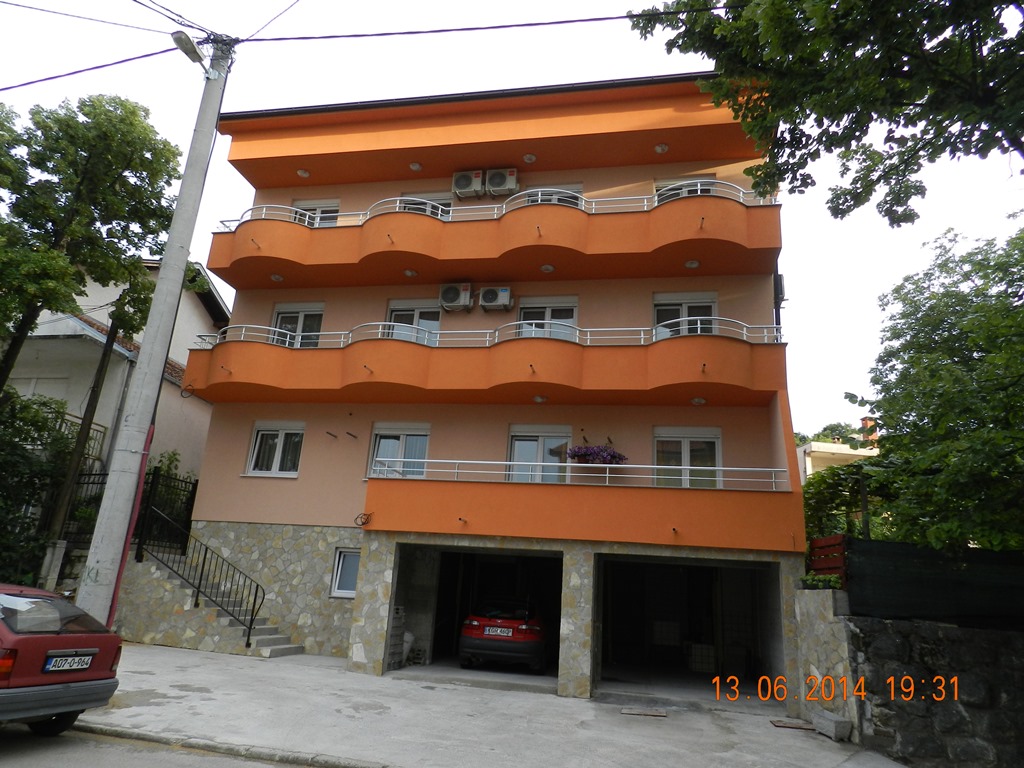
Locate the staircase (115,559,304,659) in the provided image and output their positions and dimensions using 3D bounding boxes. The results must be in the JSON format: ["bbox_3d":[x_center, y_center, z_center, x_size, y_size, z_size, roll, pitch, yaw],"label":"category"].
[{"bbox_3d":[-6.053,4.548,14.019,3.390,1.720,1.400,0,-18,12],"label":"staircase"}]

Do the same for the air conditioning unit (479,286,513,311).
[{"bbox_3d":[-0.331,-1.927,15.416,0.720,0.460,0.290,0,-18,12],"label":"air conditioning unit"}]

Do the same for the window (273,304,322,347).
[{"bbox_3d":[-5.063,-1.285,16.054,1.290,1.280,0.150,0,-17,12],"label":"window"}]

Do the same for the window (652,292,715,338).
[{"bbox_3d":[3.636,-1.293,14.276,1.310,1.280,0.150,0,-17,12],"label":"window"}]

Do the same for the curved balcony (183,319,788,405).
[{"bbox_3d":[-1.035,-0.379,14.363,12.830,1.360,1.810,0,-18,12],"label":"curved balcony"}]

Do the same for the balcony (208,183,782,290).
[{"bbox_3d":[-0.779,-3.137,14.731,12.400,1.310,1.730,0,-17,12],"label":"balcony"}]

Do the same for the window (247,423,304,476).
[{"bbox_3d":[-5.262,1.480,15.257,1.290,1.250,0.150,0,-17,12],"label":"window"}]

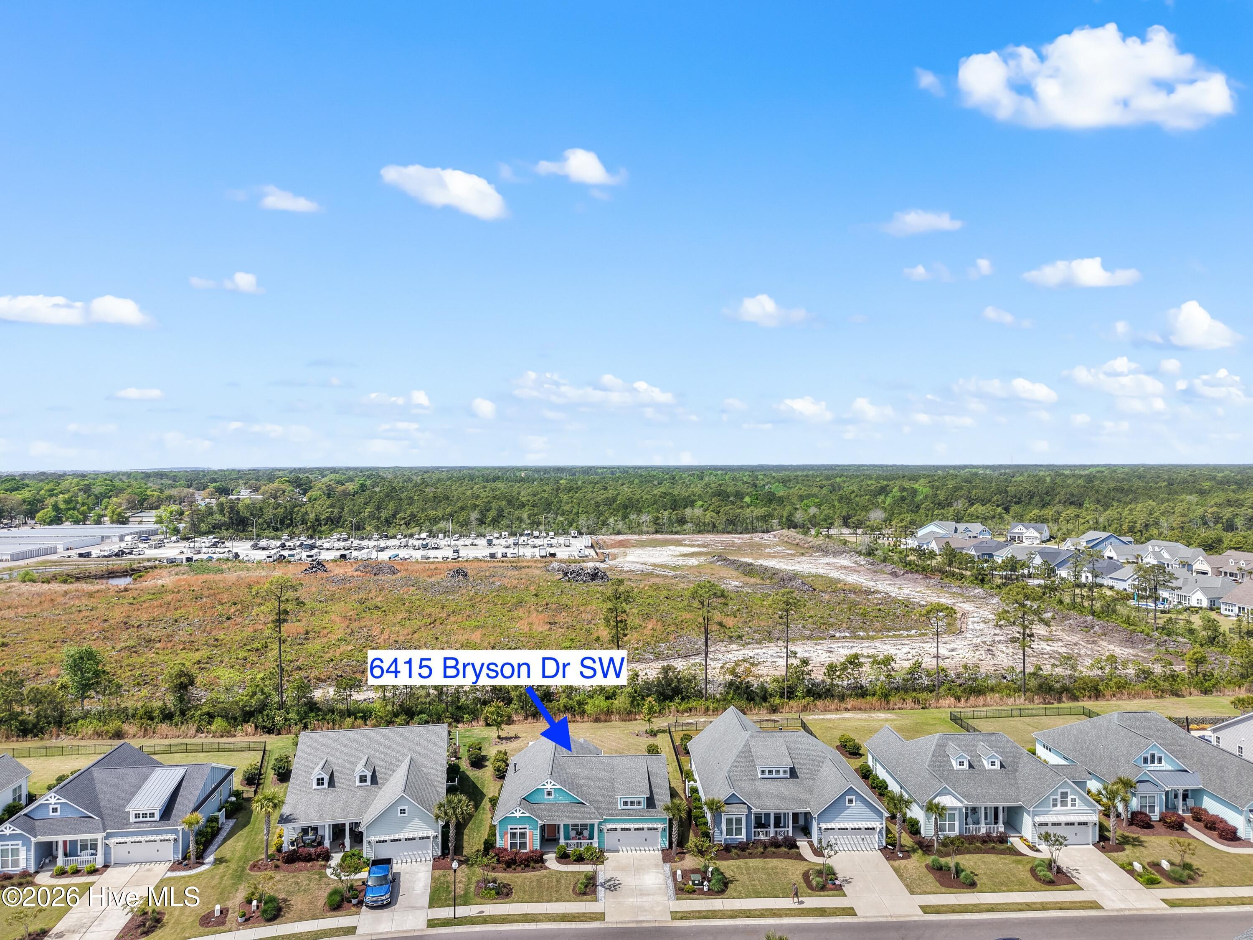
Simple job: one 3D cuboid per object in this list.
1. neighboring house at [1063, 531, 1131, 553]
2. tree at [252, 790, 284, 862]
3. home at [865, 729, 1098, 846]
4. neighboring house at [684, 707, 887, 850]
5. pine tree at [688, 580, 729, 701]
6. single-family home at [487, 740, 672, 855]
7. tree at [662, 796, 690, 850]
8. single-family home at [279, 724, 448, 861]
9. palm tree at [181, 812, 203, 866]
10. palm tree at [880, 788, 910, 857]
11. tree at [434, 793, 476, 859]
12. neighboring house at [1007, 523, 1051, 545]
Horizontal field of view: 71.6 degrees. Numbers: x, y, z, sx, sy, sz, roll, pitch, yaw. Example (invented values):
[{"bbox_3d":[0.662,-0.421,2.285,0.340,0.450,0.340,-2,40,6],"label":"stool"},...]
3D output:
[{"bbox_3d":[185.042,28.072,338.210,22.000,7.700,16.000,0,0,-7],"label":"neighboring house"},{"bbox_3d":[-31.237,31.185,75.898,2.730,6.000,2.730,0,0,0],"label":"tree"},{"bbox_3d":[35.100,30.383,88.549,15.900,7.400,19.200,0,0,-2],"label":"home"},{"bbox_3d":[15.295,30.256,87.617,16.300,7.400,21.100,0,0,-1],"label":"neighboring house"},{"bbox_3d":[11.537,24.747,124.779,5.600,17.900,5.600,0,0,0],"label":"pine tree"},{"bbox_3d":[-4.150,30.770,86.429,15.900,6.400,18.600,0,0,-2],"label":"single-family home"},{"bbox_3d":[4.389,31.723,77.395,2.390,4.900,2.390,0,0,0],"label":"tree"},{"bbox_3d":[-25.255,30.179,85.916,14.500,7.700,21.900,0,0,-11],"label":"single-family home"},{"bbox_3d":[-37.552,31.873,75.228,2.050,4.500,2.050,0,0,0],"label":"palm tree"},{"bbox_3d":[24.195,31.519,77.917,2.710,5.300,2.710,0,0,0],"label":"palm tree"},{"bbox_3d":[-15.104,31.381,76.422,3.430,5.600,3.430,0,0,0],"label":"tree"},{"bbox_3d":[171.696,26.844,370.548,13.600,7.800,16.500,0,1,38],"label":"neighboring house"}]

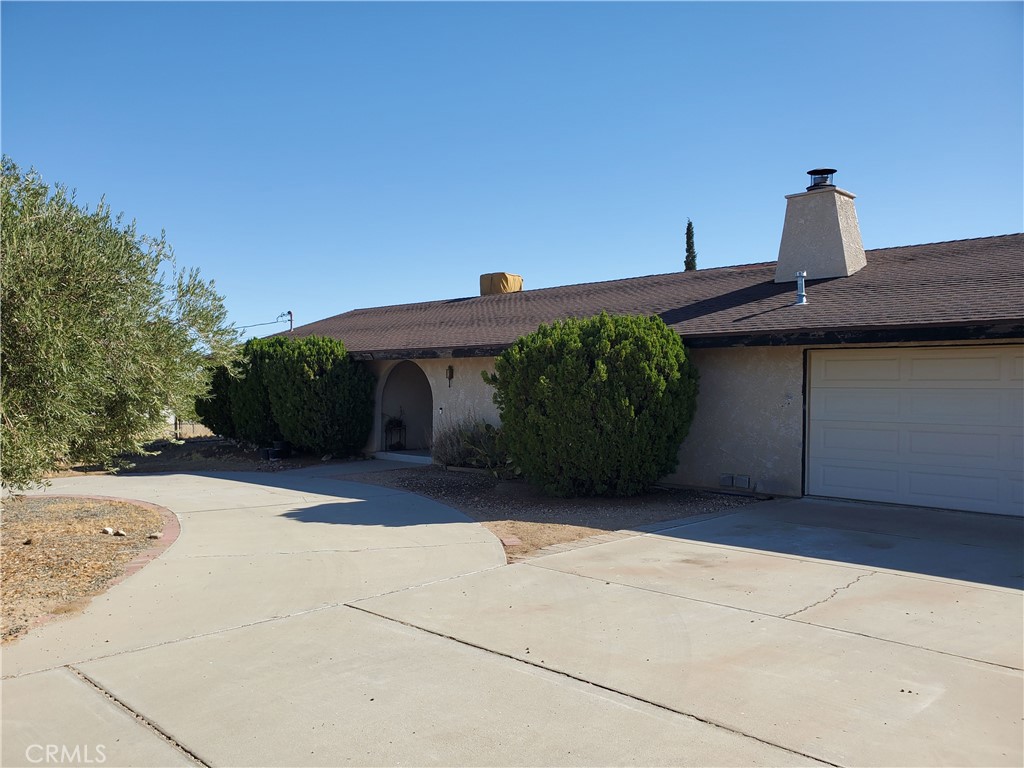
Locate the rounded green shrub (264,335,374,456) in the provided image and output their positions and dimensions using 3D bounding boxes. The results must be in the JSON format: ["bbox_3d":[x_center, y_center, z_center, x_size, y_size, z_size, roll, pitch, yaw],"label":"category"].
[{"bbox_3d":[-4.357,0.290,17.500,2.550,2.765,2.400,0,-1,43],"label":"rounded green shrub"}]

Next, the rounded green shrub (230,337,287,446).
[{"bbox_3d":[-5.867,0.237,19.000,2.150,2.760,2.150,0,-1,43],"label":"rounded green shrub"}]

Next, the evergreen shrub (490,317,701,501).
[{"bbox_3d":[1.306,0.292,11.750,3.100,2.740,2.800,0,-1,43],"label":"evergreen shrub"}]

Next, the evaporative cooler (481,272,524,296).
[{"bbox_3d":[-0.328,-2.826,23.243,1.040,0.880,0.740,0,-1,43],"label":"evaporative cooler"}]

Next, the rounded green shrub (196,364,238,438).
[{"bbox_3d":[-7.469,0.478,20.700,2.000,2.170,2.000,0,-1,43],"label":"rounded green shrub"}]

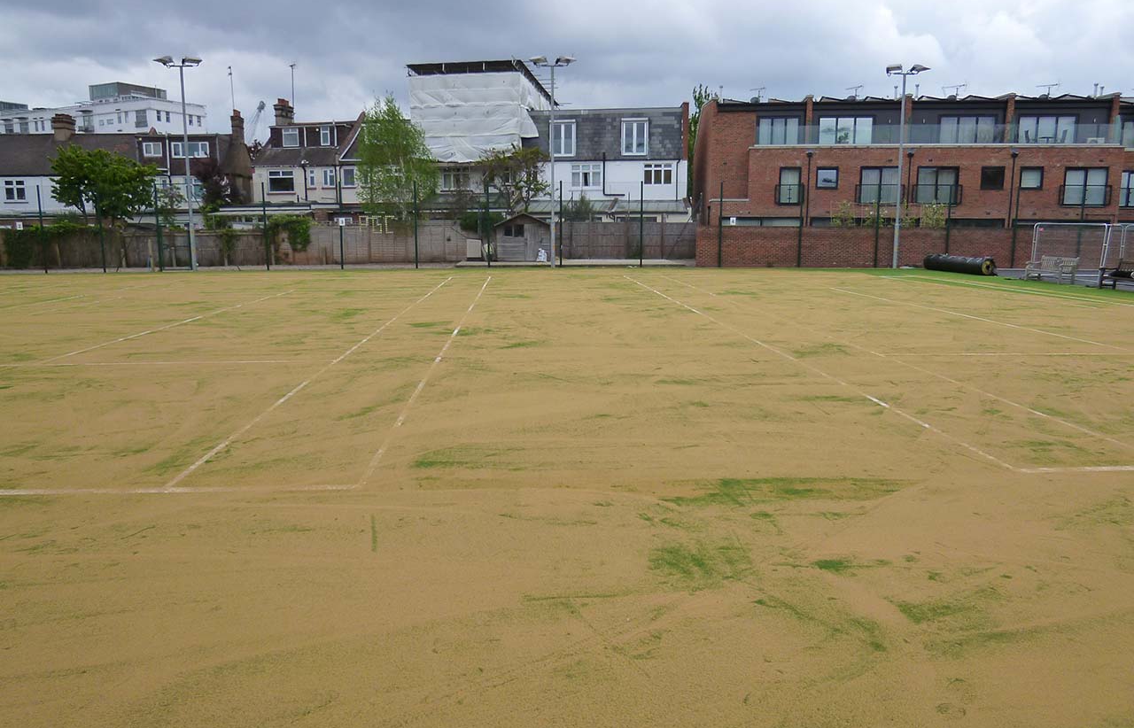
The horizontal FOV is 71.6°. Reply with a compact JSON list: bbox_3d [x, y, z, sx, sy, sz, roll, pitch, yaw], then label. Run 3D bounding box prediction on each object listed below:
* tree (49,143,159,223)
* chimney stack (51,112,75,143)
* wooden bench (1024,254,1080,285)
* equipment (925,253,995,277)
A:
[{"bbox_3d":[-23.272,-8.068,39.699,4.800,5.812,4.700,0,10,3],"label":"tree"},{"bbox_3d":[-30.857,-14.475,48.214,0.850,1.729,0.900,1,10,8],"label":"chimney stack"},{"bbox_3d":[15.942,-3.167,25.890,0.620,0.900,1.750,-1,10,-3],"label":"wooden bench"},{"bbox_3d":[15.603,-4.034,31.440,0.680,0.680,4.200,-1,10,-3],"label":"equipment"}]

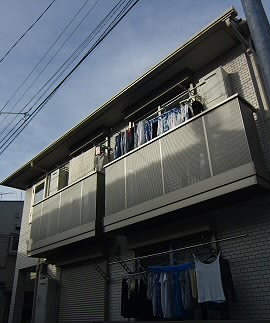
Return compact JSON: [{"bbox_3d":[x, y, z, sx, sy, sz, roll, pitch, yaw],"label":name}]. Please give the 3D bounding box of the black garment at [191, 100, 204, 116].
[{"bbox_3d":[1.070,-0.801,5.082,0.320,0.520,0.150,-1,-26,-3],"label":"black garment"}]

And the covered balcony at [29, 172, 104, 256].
[{"bbox_3d":[-1.626,1.443,7.339,0.532,1.397,3.013,21,-34,-38],"label":"covered balcony"}]

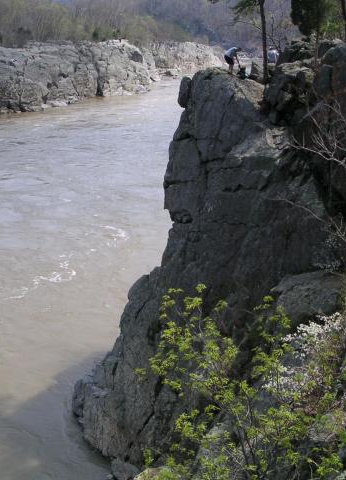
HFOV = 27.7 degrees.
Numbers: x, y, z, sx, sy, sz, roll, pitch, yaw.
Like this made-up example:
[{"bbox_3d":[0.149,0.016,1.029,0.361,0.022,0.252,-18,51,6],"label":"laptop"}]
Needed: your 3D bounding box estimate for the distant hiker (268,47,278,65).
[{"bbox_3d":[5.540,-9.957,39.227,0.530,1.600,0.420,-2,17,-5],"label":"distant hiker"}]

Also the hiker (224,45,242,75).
[{"bbox_3d":[3.164,-9.381,36.800,0.880,1.380,0.520,3,17,12],"label":"hiker"}]

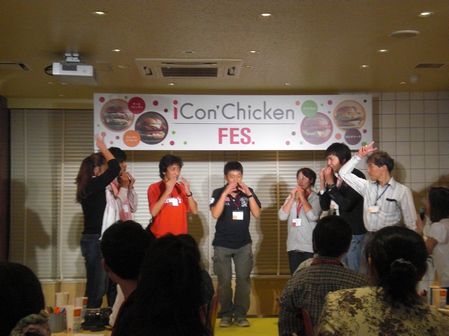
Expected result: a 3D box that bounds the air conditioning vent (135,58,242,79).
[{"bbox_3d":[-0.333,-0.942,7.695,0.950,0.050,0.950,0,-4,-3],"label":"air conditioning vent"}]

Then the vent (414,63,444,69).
[{"bbox_3d":[1.927,-0.964,7.655,0.270,0.030,0.270,0,-4,-3],"label":"vent"}]

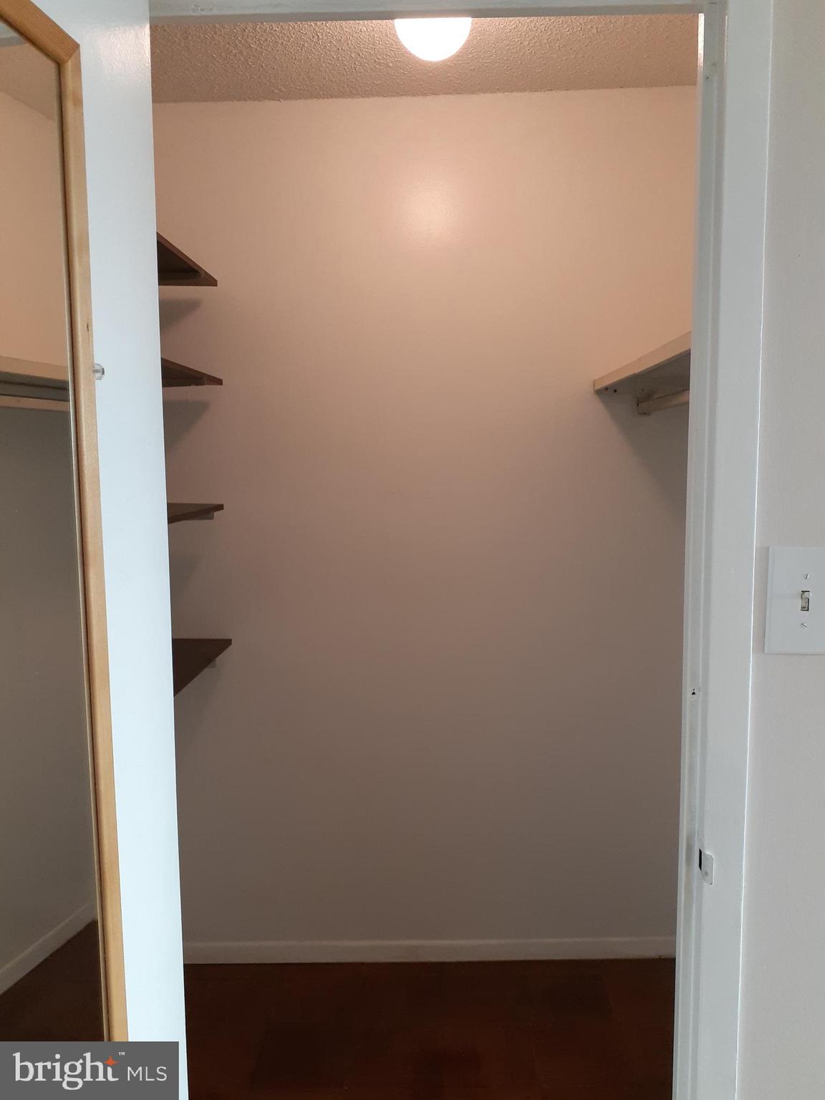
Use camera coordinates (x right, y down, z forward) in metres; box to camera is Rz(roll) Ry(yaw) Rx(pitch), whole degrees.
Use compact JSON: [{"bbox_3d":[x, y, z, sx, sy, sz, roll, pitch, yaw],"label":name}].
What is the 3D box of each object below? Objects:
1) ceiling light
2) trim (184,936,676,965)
[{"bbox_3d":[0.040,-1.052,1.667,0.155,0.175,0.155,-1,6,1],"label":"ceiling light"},{"bbox_3d":[0.043,1.187,2.545,1.530,0.064,0.014,-1,6,1],"label":"trim"}]

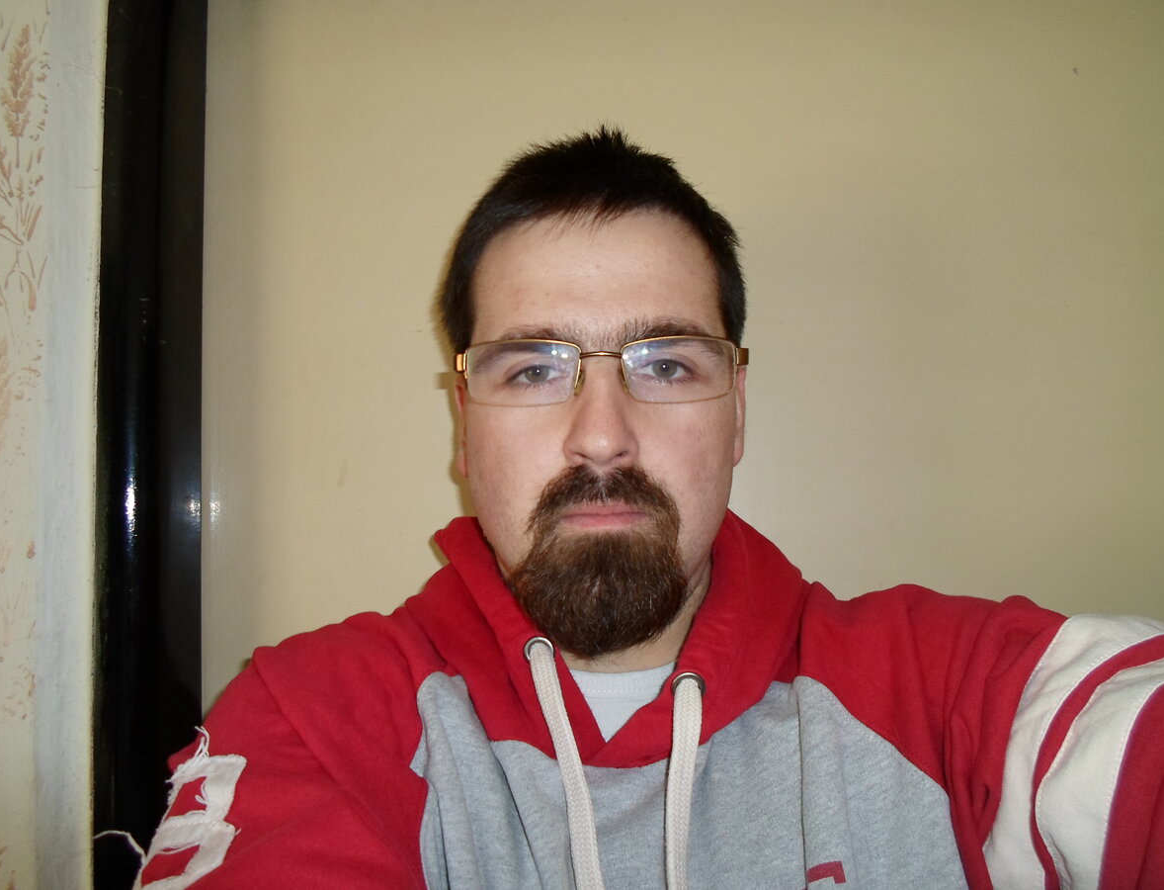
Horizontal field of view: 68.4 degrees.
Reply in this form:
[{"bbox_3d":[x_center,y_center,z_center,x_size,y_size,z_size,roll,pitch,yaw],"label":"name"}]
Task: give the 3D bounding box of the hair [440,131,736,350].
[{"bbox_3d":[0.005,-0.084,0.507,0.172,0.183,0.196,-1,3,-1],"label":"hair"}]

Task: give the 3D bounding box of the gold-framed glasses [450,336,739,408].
[{"bbox_3d":[0.008,-0.037,0.464,0.139,0.040,0.138,-1,3,-1],"label":"gold-framed glasses"}]

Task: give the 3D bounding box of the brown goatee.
[{"bbox_3d":[0.008,0.055,0.409,0.086,0.092,0.057,-1,3,-1],"label":"brown goatee"}]

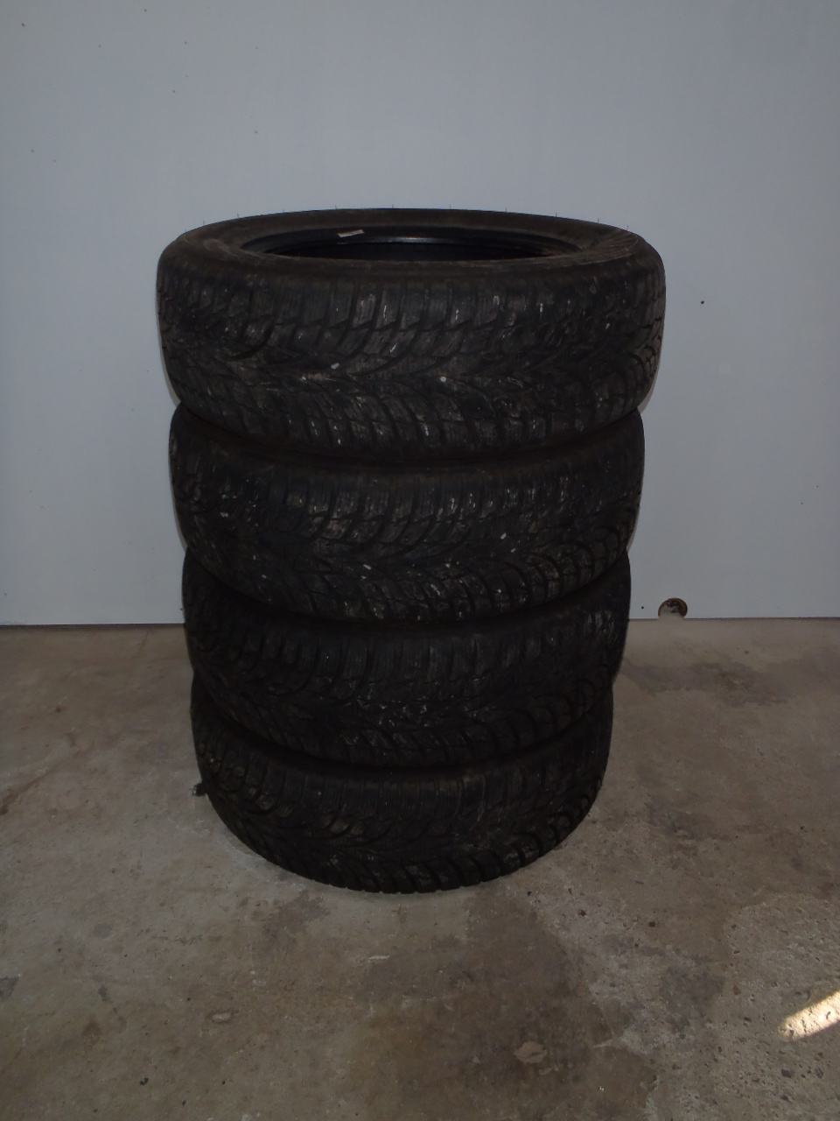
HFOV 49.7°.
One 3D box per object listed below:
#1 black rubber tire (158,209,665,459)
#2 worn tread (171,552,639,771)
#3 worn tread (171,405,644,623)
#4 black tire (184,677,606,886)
[{"bbox_3d":[-0.009,-0.320,1.171,0.632,0.196,0.632,0,26,0],"label":"black rubber tire"},{"bbox_3d":[-0.018,0.044,1.312,0.634,0.200,0.634,1,26,0],"label":"worn tread"},{"bbox_3d":[-0.015,-0.139,1.238,0.634,0.200,0.634,1,26,0],"label":"worn tread"},{"bbox_3d":[-0.025,0.222,1.406,0.632,0.196,0.632,0,26,0],"label":"black tire"}]

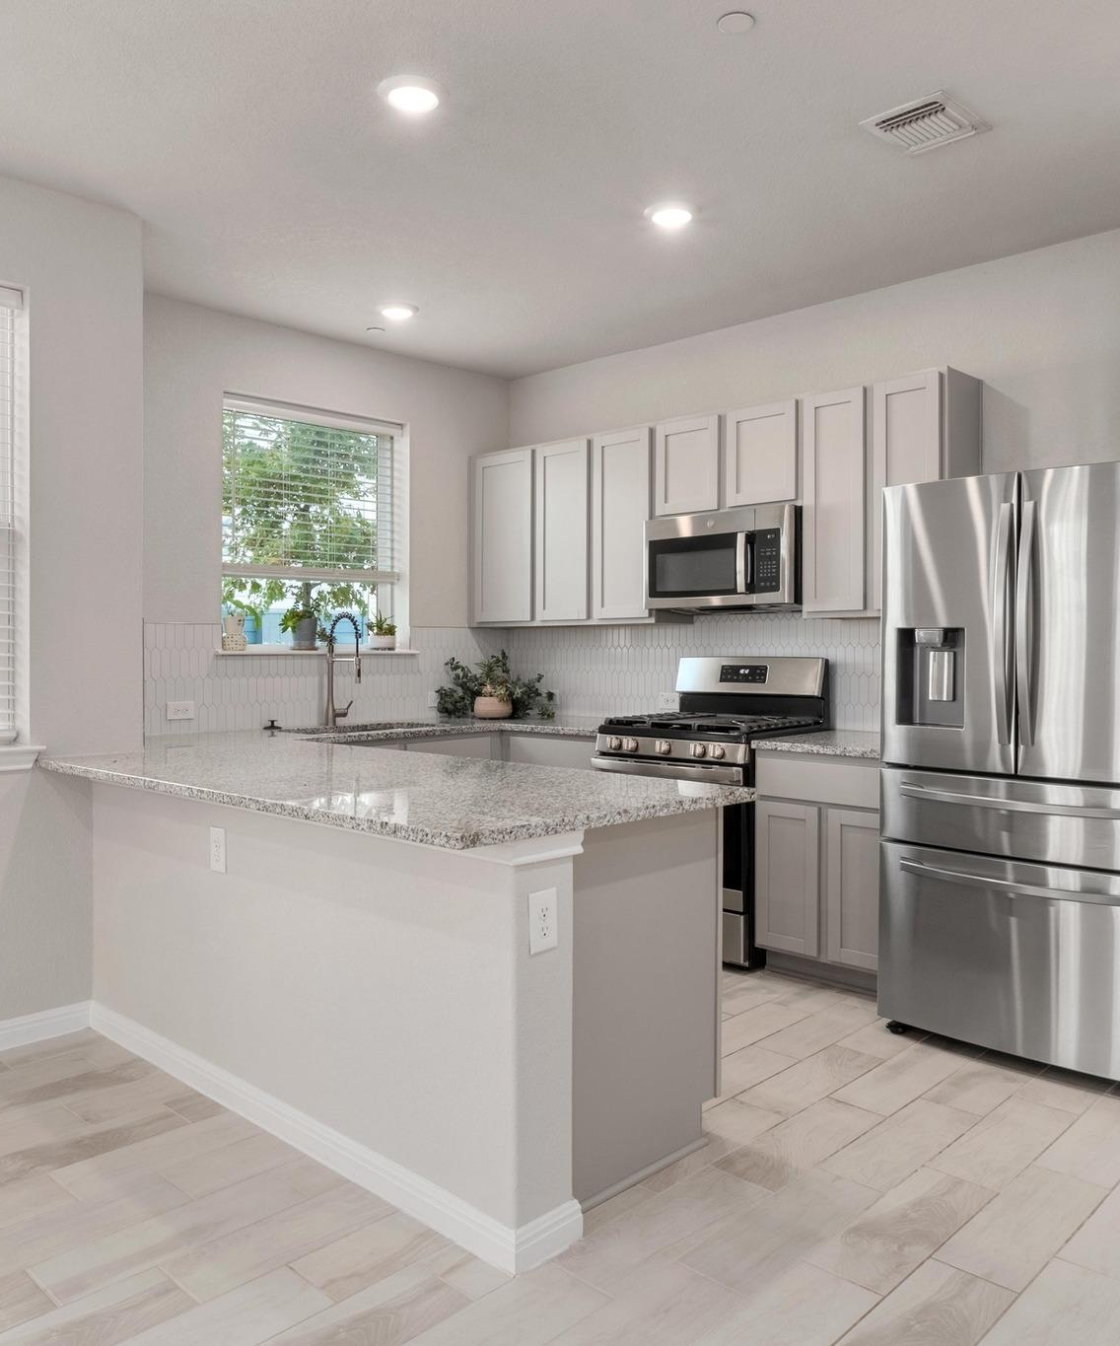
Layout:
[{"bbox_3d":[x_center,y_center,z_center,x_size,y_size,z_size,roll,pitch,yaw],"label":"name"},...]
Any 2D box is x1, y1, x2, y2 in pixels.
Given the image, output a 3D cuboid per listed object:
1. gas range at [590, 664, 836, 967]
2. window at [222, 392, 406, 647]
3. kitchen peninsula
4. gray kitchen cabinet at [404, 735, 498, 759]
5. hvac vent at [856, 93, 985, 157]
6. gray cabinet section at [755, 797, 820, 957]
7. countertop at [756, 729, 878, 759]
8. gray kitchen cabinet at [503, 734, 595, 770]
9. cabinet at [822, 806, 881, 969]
[{"bbox_3d":[0.636,0.566,4.450,0.757,1.217,0.670,1,1,44],"label":"gas range"},{"bbox_3d":[-1.130,-0.651,4.981,0.100,1.120,1.006,1,1,44],"label":"window"},{"bbox_3d":[-0.655,0.738,3.163,2.250,0.922,0.950,1,1,44],"label":"kitchen peninsula"},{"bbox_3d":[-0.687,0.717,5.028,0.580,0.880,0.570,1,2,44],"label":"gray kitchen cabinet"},{"bbox_3d":[1.029,-1.544,3.002,0.247,0.020,0.285,1,1,44],"label":"hvac vent"},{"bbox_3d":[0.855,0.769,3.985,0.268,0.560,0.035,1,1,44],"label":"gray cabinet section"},{"bbox_3d":[1.161,0.270,4.032,0.578,0.032,0.635,1,1,44],"label":"countertop"},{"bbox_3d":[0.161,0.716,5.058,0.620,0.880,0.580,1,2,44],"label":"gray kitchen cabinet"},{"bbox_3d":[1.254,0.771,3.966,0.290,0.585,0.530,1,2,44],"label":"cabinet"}]

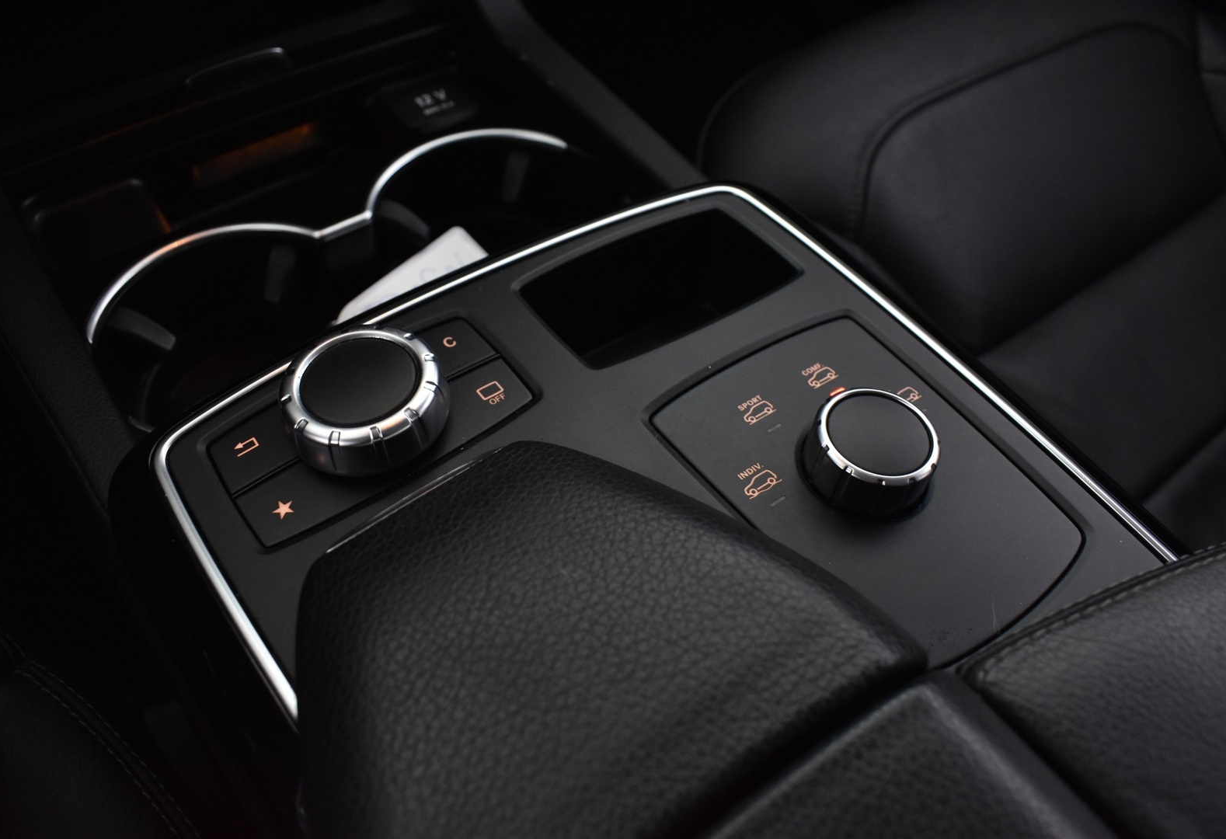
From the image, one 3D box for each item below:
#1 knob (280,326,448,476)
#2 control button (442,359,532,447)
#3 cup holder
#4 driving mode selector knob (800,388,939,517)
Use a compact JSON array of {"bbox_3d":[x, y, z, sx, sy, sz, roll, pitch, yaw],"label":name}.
[{"bbox_3d":[-0.069,-0.007,0.261,0.046,0.017,0.046,2,51,-3],"label":"knob"},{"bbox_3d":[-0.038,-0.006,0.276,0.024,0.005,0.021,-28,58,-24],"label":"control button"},{"bbox_3d":[-0.087,-0.039,0.354,0.195,0.058,0.094,-28,62,-24],"label":"cup holder"},{"bbox_3d":[0.071,0.008,0.260,0.035,0.018,0.035,2,51,-3],"label":"driving mode selector knob"}]

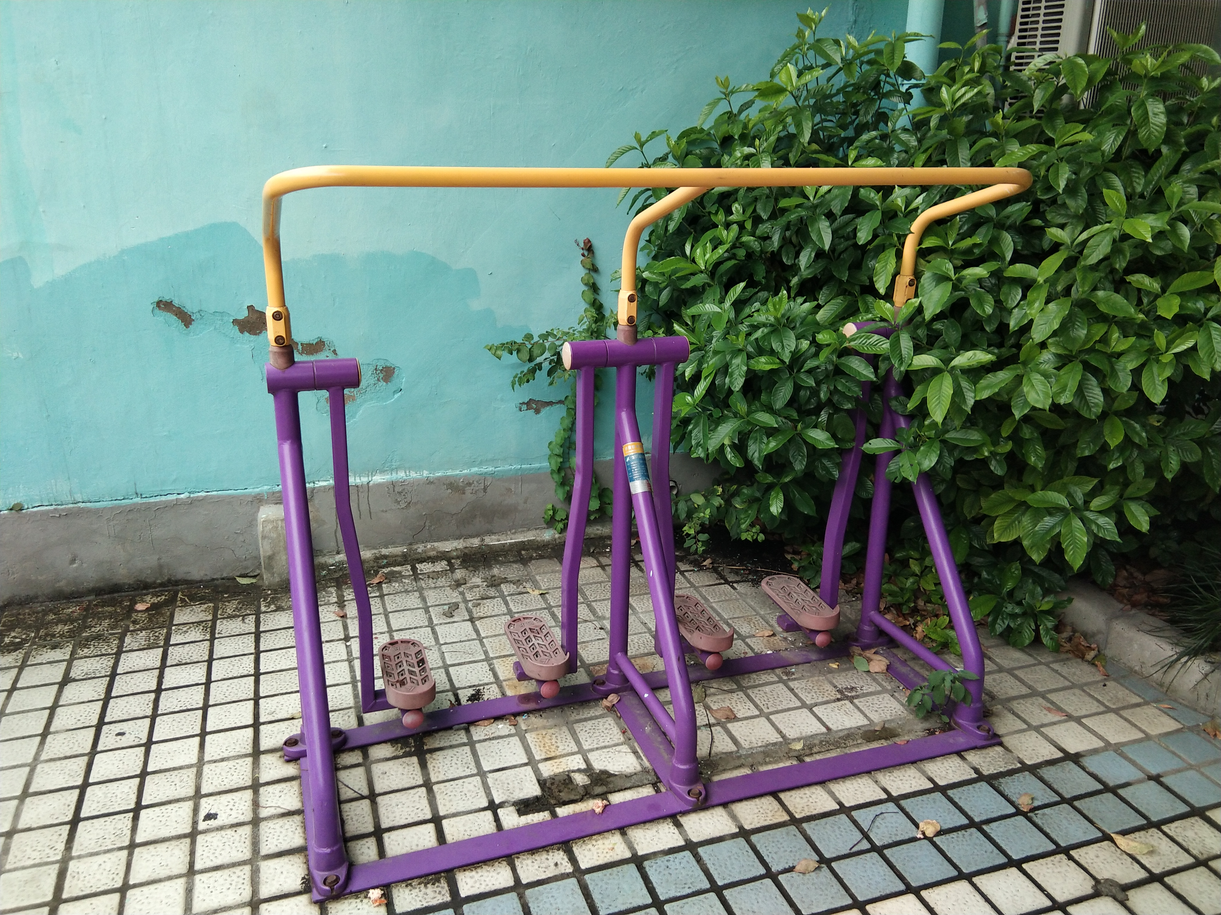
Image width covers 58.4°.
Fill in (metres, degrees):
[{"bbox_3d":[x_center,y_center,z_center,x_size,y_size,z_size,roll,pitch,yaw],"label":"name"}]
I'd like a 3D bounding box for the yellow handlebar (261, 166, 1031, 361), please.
[{"bbox_3d":[0.096,-0.412,2.287,1.577,0.398,0.427,-6,19,-19],"label":"yellow handlebar"}]

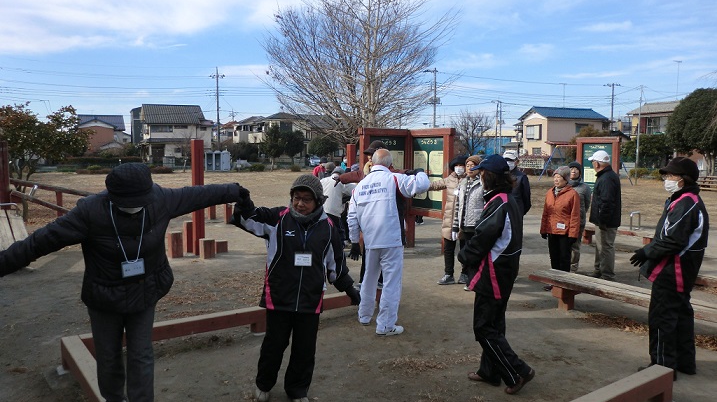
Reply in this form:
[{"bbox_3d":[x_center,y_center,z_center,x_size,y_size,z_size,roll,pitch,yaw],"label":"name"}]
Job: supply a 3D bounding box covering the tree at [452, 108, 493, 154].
[{"bbox_3d":[10.091,-5.339,49.729,3.700,5.600,3.600,0,5,0],"label":"tree"}]

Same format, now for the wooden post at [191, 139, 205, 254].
[{"bbox_3d":[-2.577,-0.048,8.980,0.160,1.860,0.160,-4,6,-41],"label":"wooden post"}]

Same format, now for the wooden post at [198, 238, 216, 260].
[{"bbox_3d":[-2.393,0.757,8.852,0.180,0.280,0.180,-3,5,-38],"label":"wooden post"}]

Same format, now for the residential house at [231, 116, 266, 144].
[{"bbox_3d":[-15.220,-8.621,79.559,6.200,7.200,7.500,-1,5,-17],"label":"residential house"}]

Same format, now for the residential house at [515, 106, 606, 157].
[{"bbox_3d":[22.299,-6.640,61.787,8.300,7.200,5.600,-2,5,-21],"label":"residential house"}]

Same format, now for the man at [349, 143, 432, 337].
[{"bbox_3d":[0.263,0.391,5.080,0.700,1.480,0.450,2,5,25],"label":"man"}]

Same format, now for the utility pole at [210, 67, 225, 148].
[{"bbox_3d":[-16.988,-10.218,67.385,1.700,12.400,0.600,-1,5,-17],"label":"utility pole"}]

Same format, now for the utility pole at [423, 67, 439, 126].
[{"bbox_3d":[8.353,-9.326,64.000,1.800,11.800,0.800,0,4,0],"label":"utility pole"}]

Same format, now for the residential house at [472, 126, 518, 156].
[{"bbox_3d":[20.240,-7.539,81.666,8.000,6.050,7.000,0,4,0],"label":"residential house"}]

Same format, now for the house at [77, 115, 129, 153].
[{"bbox_3d":[-41.583,-9.832,90.497,8.500,7.800,8.000,-1,5,-17],"label":"house"}]

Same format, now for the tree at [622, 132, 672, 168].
[{"bbox_3d":[24.202,-4.034,47.000,4.400,3.500,3.800,2,5,27],"label":"tree"}]

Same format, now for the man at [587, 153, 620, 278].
[{"bbox_3d":[3.227,0.177,7.274,0.380,1.670,0.500,3,5,37],"label":"man"}]

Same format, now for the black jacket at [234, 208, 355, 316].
[{"bbox_3d":[-0.421,0.379,3.620,0.750,0.690,0.370,-1,5,-13],"label":"black jacket"}]

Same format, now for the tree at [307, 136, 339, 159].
[{"bbox_3d":[-4.864,-6.397,75.734,4.200,4.650,4.200,0,4,0],"label":"tree"}]

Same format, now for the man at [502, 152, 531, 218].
[{"bbox_3d":[2.009,0.162,7.250,0.350,1.660,0.500,-4,6,-44],"label":"man"}]

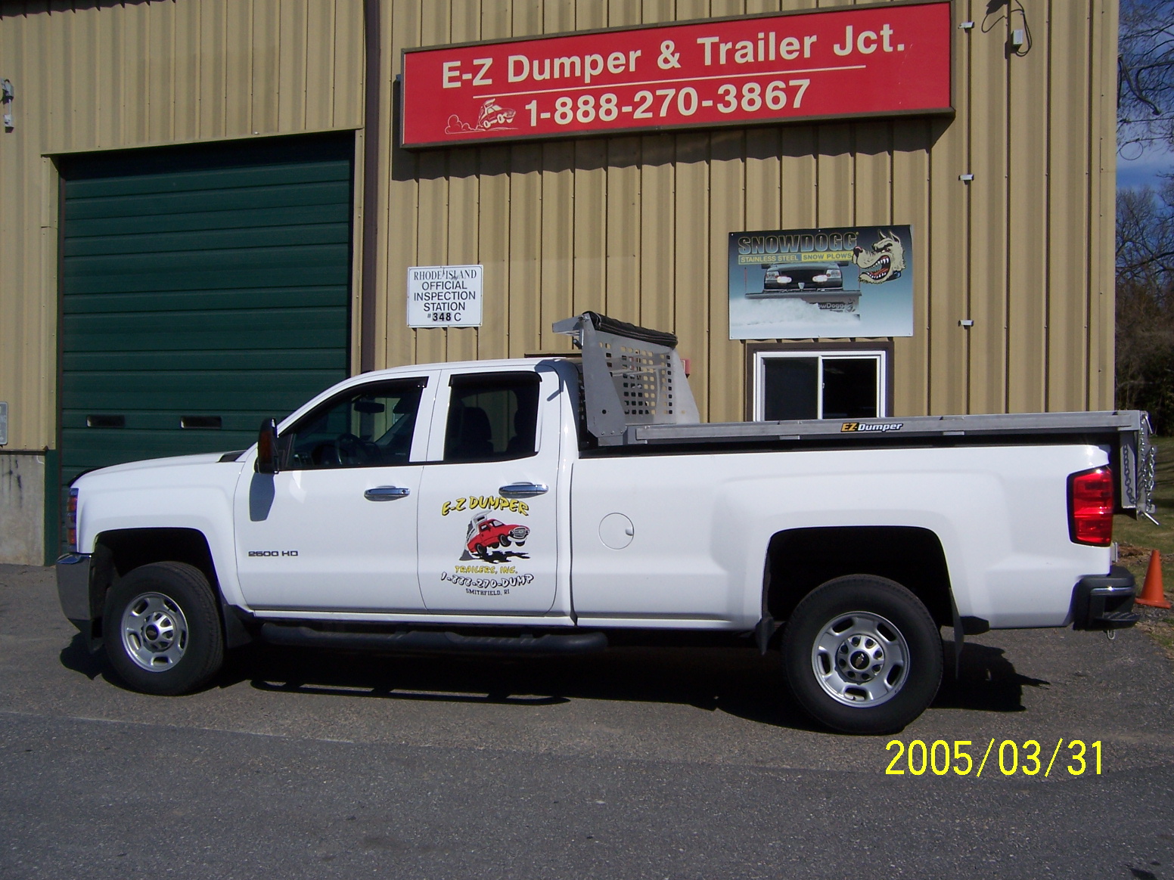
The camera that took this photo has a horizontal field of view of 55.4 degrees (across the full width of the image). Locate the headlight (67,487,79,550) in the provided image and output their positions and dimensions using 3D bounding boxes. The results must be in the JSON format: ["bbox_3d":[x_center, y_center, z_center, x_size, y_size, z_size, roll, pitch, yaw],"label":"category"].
[{"bbox_3d":[-3.115,0.484,6.977,0.240,0.385,0.420,-1,-1,16],"label":"headlight"}]

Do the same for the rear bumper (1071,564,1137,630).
[{"bbox_3d":[2.667,0.741,6.053,0.320,0.280,1.950,-1,-1,16],"label":"rear bumper"}]

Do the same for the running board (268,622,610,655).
[{"bbox_3d":[-0.861,1.075,6.094,2.050,0.120,0.170,-1,1,17],"label":"running board"}]

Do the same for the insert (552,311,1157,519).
[{"bbox_3d":[1.456,-0.161,6.370,2.840,1.100,1.870,-1,1,17],"label":"insert"}]

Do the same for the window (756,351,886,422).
[{"bbox_3d":[1.944,-0.317,9.388,1.100,0.850,0.100,0,1,17],"label":"window"}]

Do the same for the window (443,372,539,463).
[{"bbox_3d":[-0.533,-0.121,6.148,0.535,0.525,0.060,-1,-19,16],"label":"window"}]

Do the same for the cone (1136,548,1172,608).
[{"bbox_3d":[4.558,1.114,9.000,0.280,0.460,0.280,0,1,17],"label":"cone"}]

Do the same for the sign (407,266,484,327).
[{"bbox_3d":[-1.310,-1.325,10.330,0.750,0.557,0.015,0,-1,15],"label":"sign"}]

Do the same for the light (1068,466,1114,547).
[{"bbox_3d":[2.350,0.306,5.240,0.200,0.385,0.200,-1,-1,16],"label":"light"}]

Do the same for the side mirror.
[{"bbox_3d":[-1.755,0.031,6.180,0.150,0.315,0.250,-1,-1,4],"label":"side mirror"}]

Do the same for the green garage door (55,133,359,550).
[{"bbox_3d":[-3.905,-0.843,11.335,3.520,4.260,0.080,0,1,17],"label":"green garage door"}]

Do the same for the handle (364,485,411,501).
[{"bbox_3d":[-1.085,0.289,6.077,0.275,0.080,0.065,-1,1,17],"label":"handle"}]

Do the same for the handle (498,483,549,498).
[{"bbox_3d":[-0.338,0.266,5.894,0.270,0.078,0.055,-1,-1,16],"label":"handle"}]

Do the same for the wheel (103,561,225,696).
[{"bbox_3d":[-2.493,1.123,6.658,0.800,0.800,0.260,-1,1,18],"label":"wheel"}]

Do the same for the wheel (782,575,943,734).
[{"bbox_3d":[1.354,1.059,5.526,0.780,0.775,0.250,-1,-1,16],"label":"wheel"}]

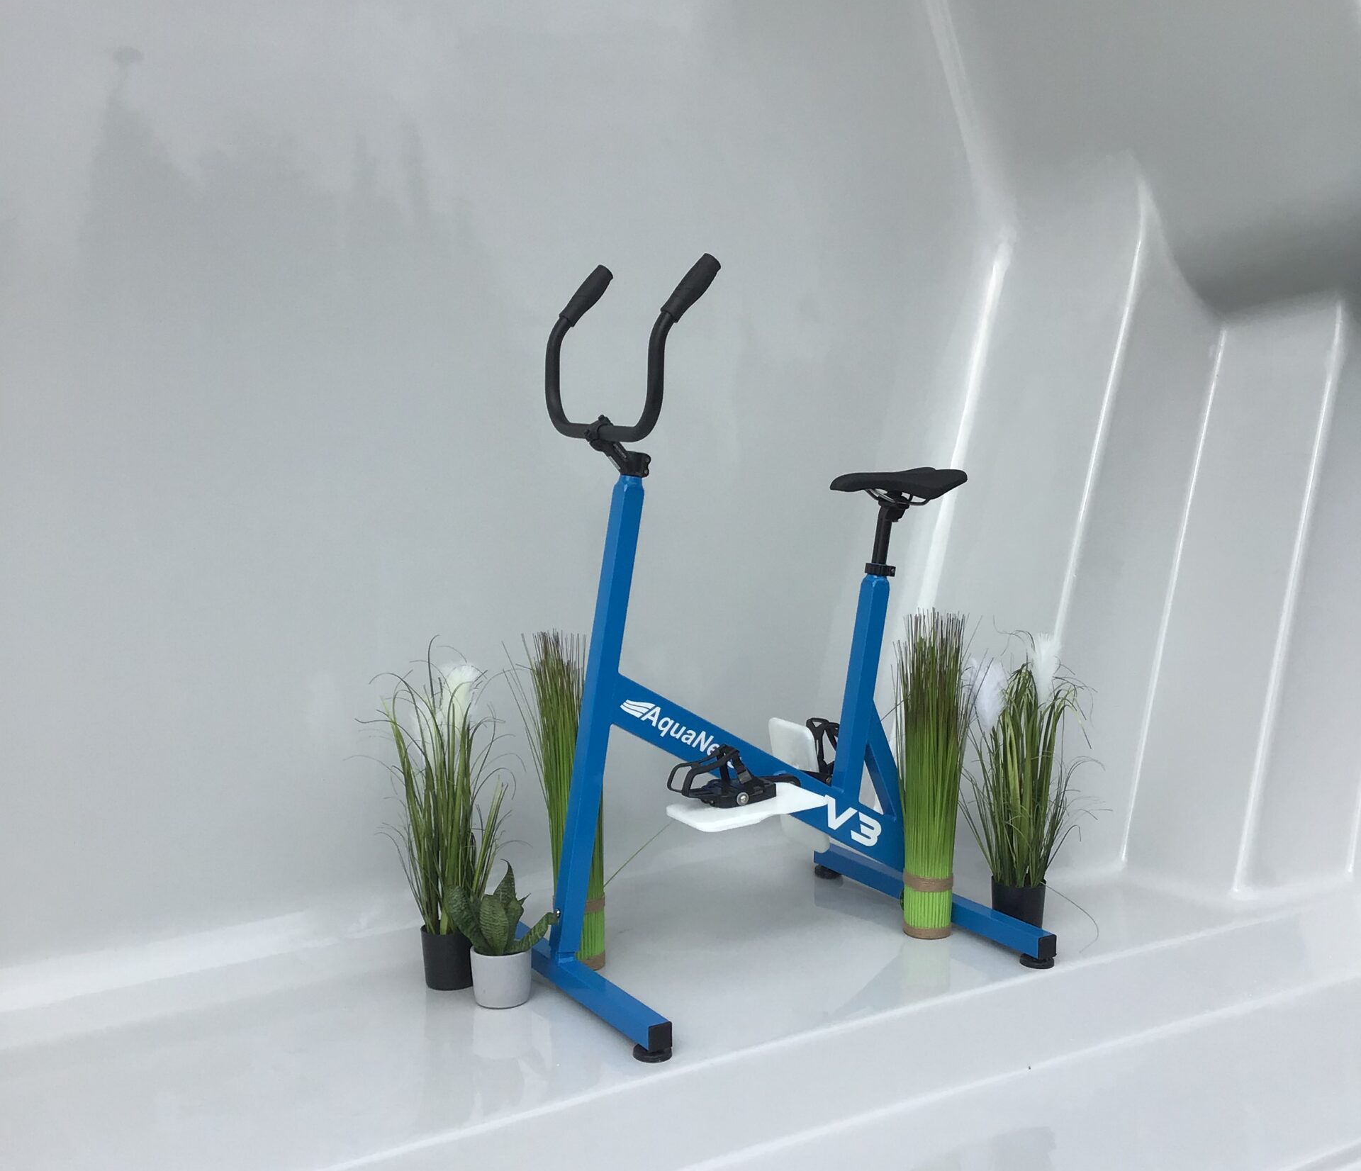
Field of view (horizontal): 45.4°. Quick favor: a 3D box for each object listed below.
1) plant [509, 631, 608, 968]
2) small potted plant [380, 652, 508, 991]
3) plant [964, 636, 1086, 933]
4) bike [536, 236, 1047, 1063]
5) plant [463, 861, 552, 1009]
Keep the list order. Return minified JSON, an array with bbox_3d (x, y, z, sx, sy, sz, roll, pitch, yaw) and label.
[{"bbox_3d":[-0.211,0.387,2.941,0.160,0.608,0.160,0,7,-4],"label":"plant"},{"bbox_3d":[-0.411,0.411,2.827,0.225,0.584,0.225,-1,7,-8],"label":"small potted plant"},{"bbox_3d":[0.665,0.373,3.105,0.215,0.550,0.215,2,7,12],"label":"plant"},{"bbox_3d":[0.152,0.058,2.957,0.890,1.263,0.690,-4,8,-31],"label":"bike"},{"bbox_3d":[-0.297,0.594,2.778,0.150,0.234,0.150,0,7,-6],"label":"plant"}]

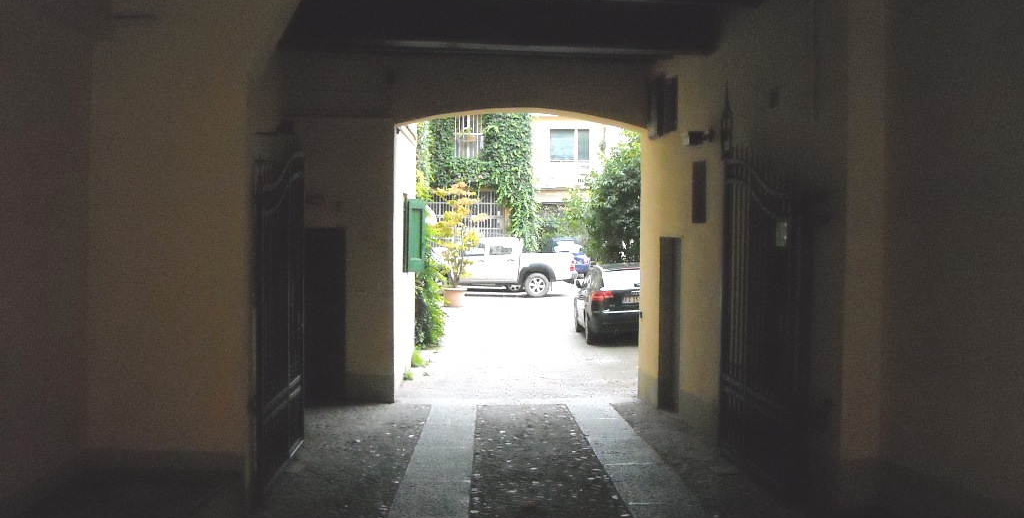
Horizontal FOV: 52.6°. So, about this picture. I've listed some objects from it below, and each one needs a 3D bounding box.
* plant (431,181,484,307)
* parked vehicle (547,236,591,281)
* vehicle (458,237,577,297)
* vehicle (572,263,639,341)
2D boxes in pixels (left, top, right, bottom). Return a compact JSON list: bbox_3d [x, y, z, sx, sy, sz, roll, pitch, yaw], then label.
[{"bbox_3d":[-1.430,-0.380,27.200,1.420,3.300,1.350,1,1,0],"label":"plant"},{"bbox_3d":[1.870,0.120,37.900,1.700,1.620,4.000,0,1,-2],"label":"parked vehicle"},{"bbox_3d":[-0.600,0.250,31.800,5.150,1.800,1.820,1,1,0],"label":"vehicle"},{"bbox_3d":[2.150,0.780,19.650,1.780,1.430,4.380,1,1,0],"label":"vehicle"}]

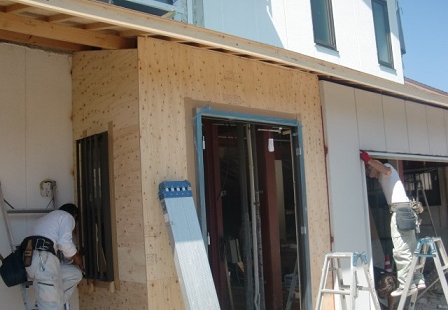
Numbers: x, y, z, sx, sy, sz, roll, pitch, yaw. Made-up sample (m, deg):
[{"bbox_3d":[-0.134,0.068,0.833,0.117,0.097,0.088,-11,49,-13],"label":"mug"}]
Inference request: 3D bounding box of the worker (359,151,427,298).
[{"bbox_3d":[1.840,0.740,5.420,0.680,1.600,0.520,-4,-8,8],"label":"worker"}]

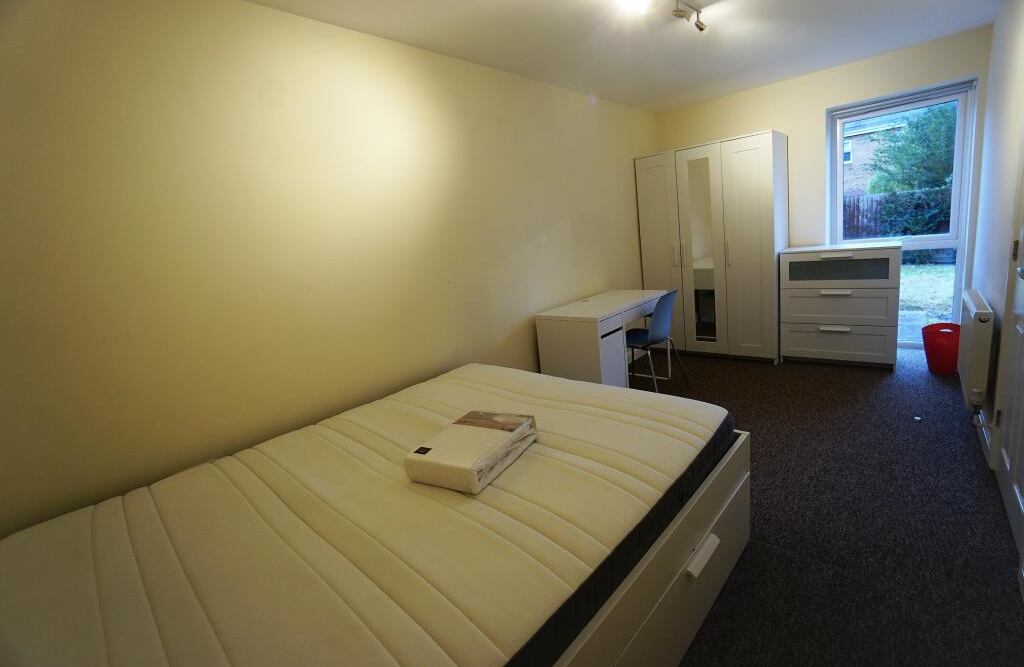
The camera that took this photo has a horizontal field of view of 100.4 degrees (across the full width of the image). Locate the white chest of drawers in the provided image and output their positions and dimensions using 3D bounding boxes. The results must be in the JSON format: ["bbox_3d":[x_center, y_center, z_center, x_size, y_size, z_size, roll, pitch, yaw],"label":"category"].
[{"bbox_3d":[2.655,-0.231,3.473,0.765,0.950,0.415,3,16,42],"label":"white chest of drawers"}]

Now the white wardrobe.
[{"bbox_3d":[1.855,-0.720,3.983,1.165,1.910,0.505,4,17,42],"label":"white wardrobe"}]

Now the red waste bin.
[{"bbox_3d":[3.115,0.110,3.062,0.235,0.310,0.235,4,17,42],"label":"red waste bin"}]

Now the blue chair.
[{"bbox_3d":[1.086,0.076,3.368,0.520,0.800,0.470,4,17,42],"label":"blue chair"}]

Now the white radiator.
[{"bbox_3d":[2.387,0.054,2.208,0.080,0.485,0.610,4,17,42],"label":"white radiator"}]

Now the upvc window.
[{"bbox_3d":[2.980,-0.828,3.367,0.835,1.930,0.120,4,17,42],"label":"upvc window"}]

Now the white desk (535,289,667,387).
[{"bbox_3d":[0.756,0.137,3.330,0.515,0.775,1.060,4,17,43],"label":"white desk"}]

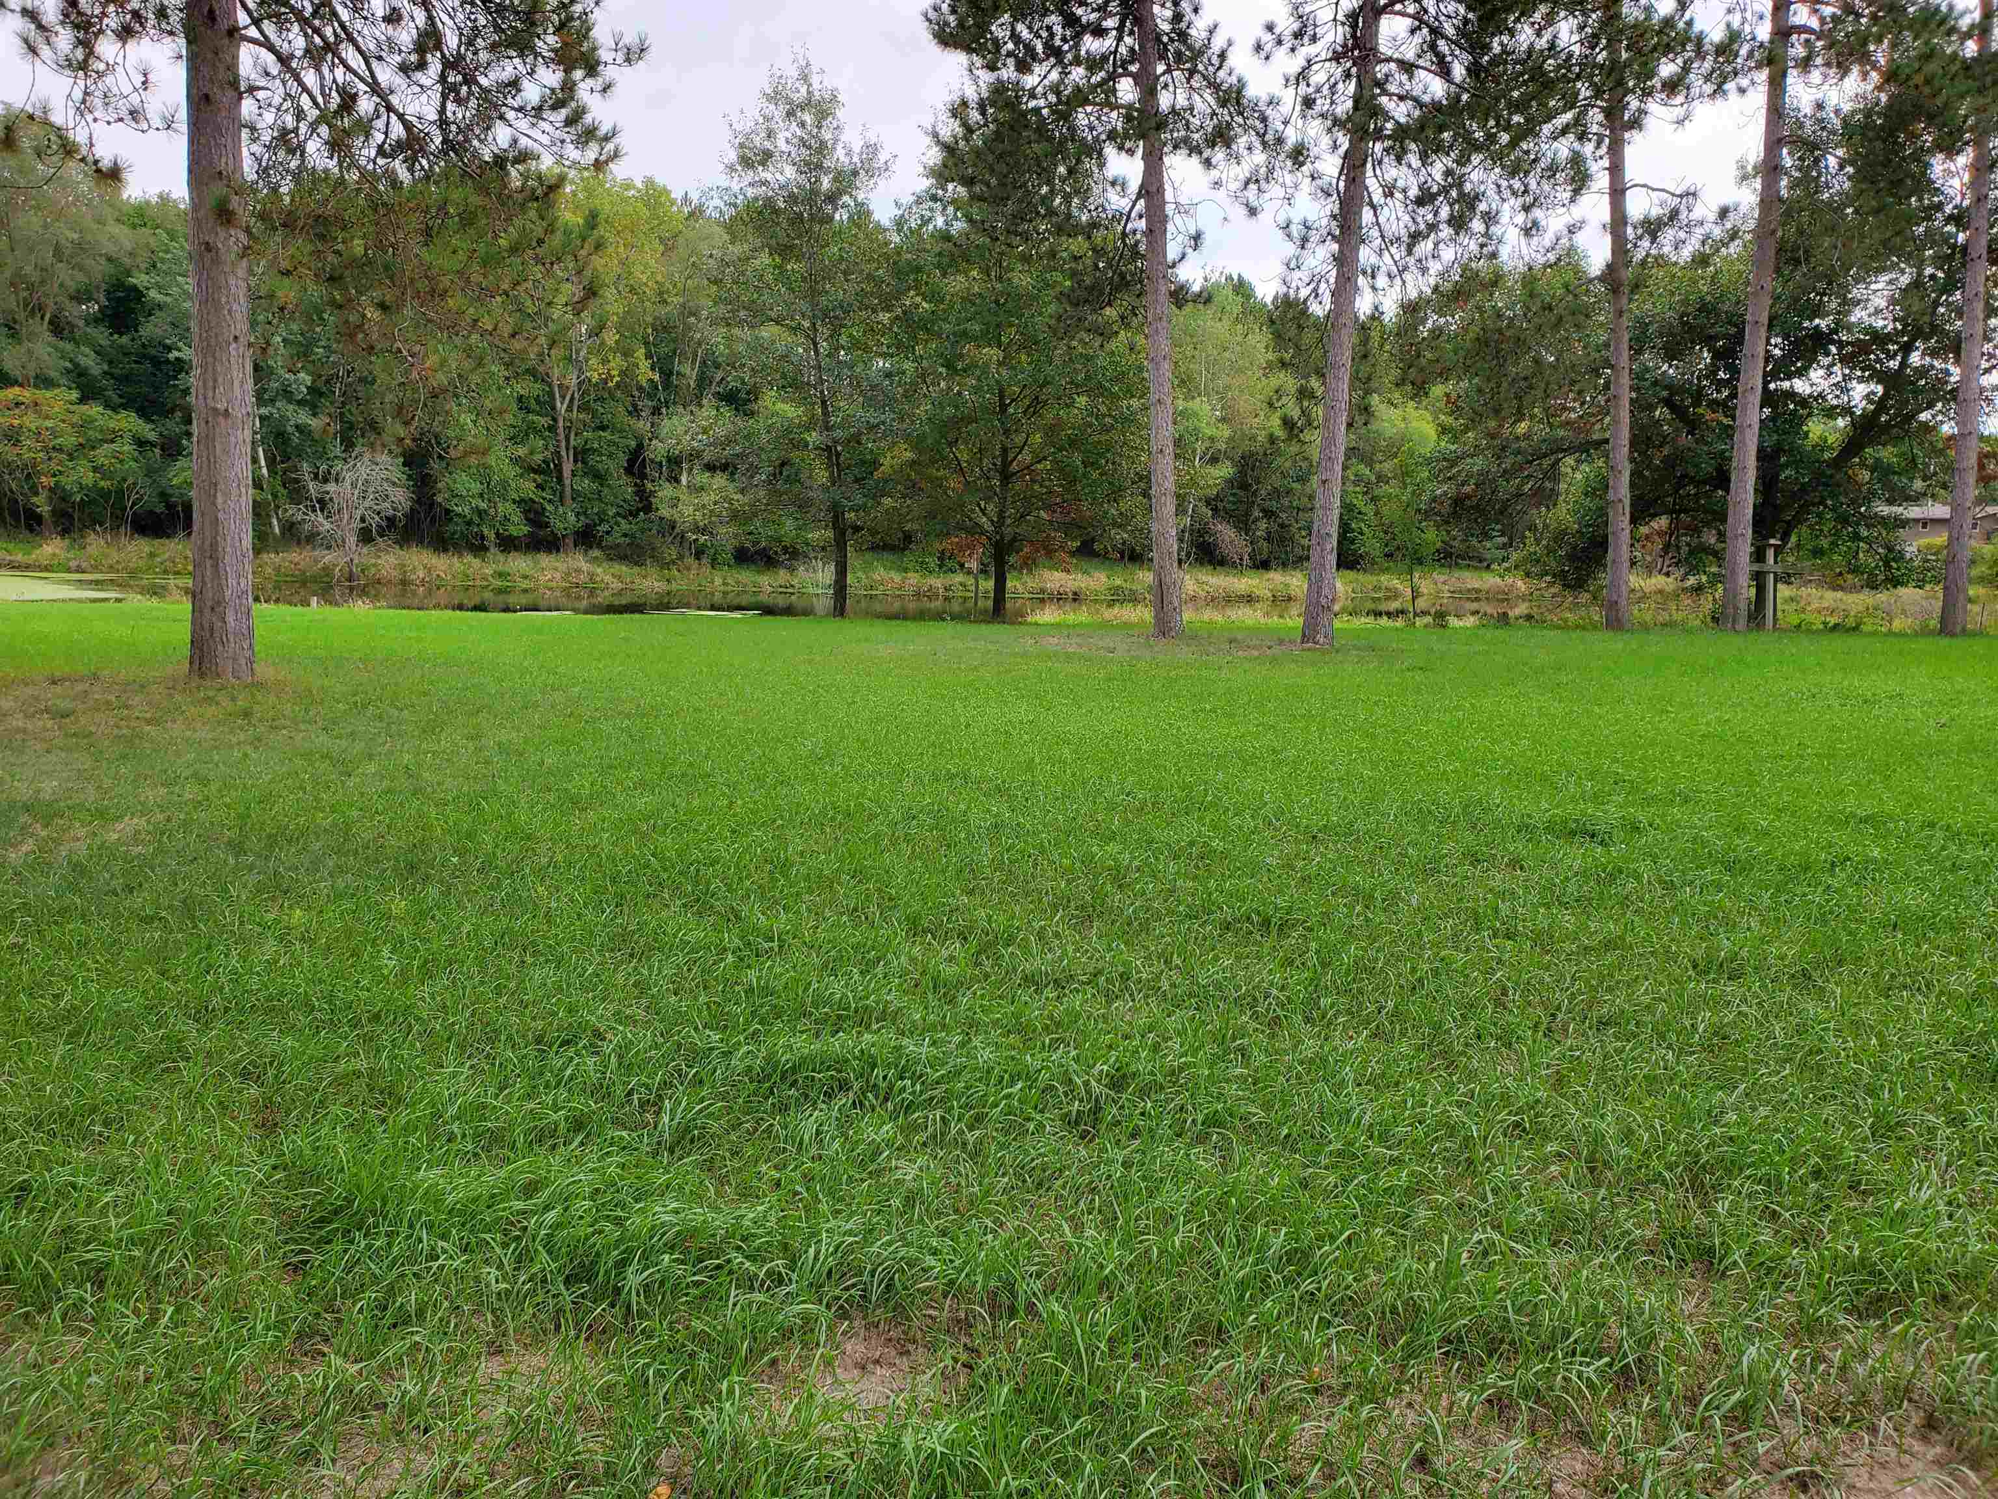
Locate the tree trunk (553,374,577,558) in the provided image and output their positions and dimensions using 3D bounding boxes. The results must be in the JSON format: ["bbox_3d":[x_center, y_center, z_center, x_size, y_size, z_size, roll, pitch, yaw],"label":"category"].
[{"bbox_3d":[-17.350,-11.327,60.000,0.850,6.900,0.700,0,8,0],"label":"tree trunk"}]

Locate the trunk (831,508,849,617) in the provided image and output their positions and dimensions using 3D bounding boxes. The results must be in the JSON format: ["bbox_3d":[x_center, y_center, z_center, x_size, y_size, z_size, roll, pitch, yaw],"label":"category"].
[{"bbox_3d":[-3.273,-3.869,31.000,0.360,2.200,0.350,0,8,0],"label":"trunk"}]

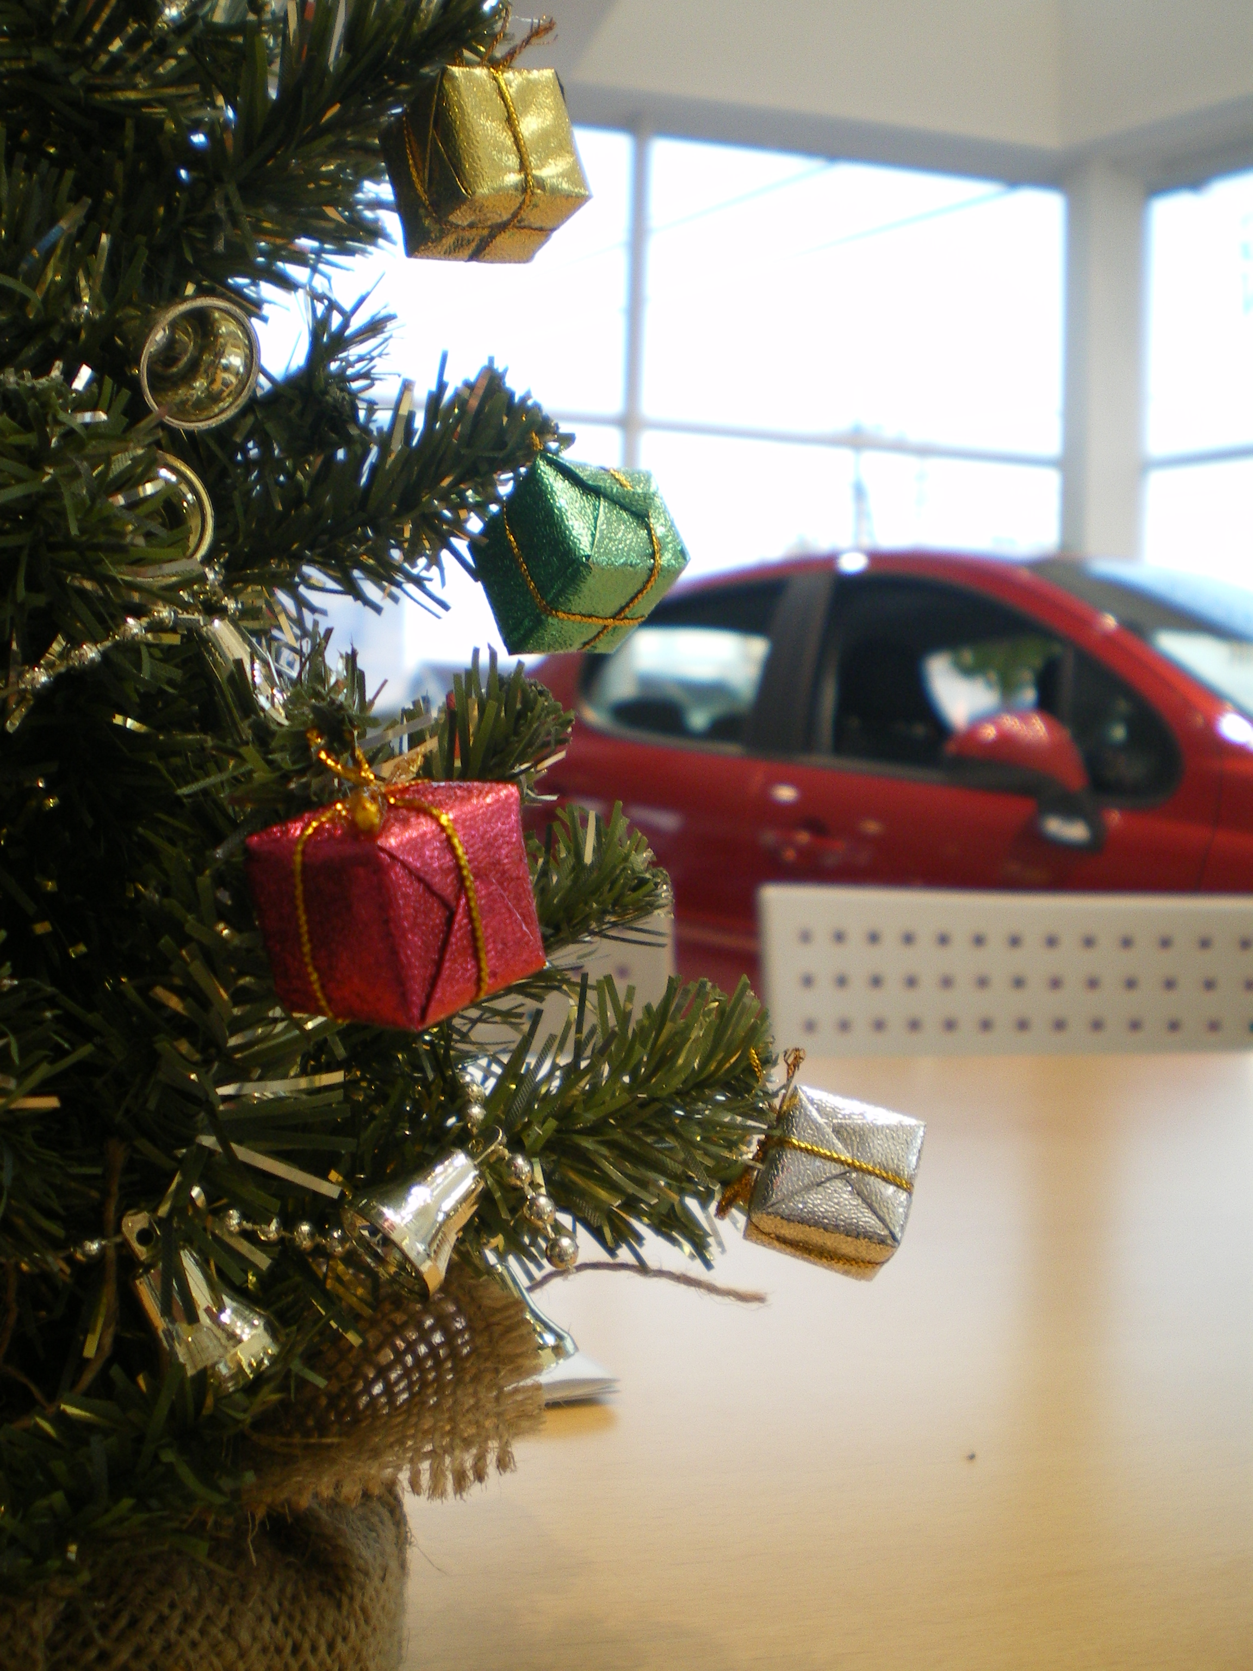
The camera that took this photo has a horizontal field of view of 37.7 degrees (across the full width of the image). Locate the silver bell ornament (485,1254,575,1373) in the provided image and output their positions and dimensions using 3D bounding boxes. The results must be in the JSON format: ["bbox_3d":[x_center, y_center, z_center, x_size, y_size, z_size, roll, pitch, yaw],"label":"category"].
[{"bbox_3d":[-0.025,0.095,0.358,0.024,0.025,0.024,-25,-6,0],"label":"silver bell ornament"}]

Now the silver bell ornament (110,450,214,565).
[{"bbox_3d":[-0.091,-0.061,0.343,0.024,0.024,0.025,29,0,-33],"label":"silver bell ornament"}]

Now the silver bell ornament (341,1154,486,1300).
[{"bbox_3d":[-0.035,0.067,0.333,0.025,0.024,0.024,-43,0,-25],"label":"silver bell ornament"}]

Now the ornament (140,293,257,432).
[{"bbox_3d":[-0.083,-0.089,0.338,0.024,0.024,0.025,33,0,-40],"label":"ornament"}]

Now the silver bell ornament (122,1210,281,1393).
[{"bbox_3d":[-0.081,0.085,0.335,0.024,0.030,0.024,-32,2,0],"label":"silver bell ornament"}]

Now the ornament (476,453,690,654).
[{"bbox_3d":[-0.009,-0.051,0.338,0.026,0.024,0.027,-4,-28,-41],"label":"ornament"}]

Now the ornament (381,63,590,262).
[{"bbox_3d":[-0.026,-0.125,0.343,0.026,0.025,0.025,-11,-4,-33],"label":"ornament"}]

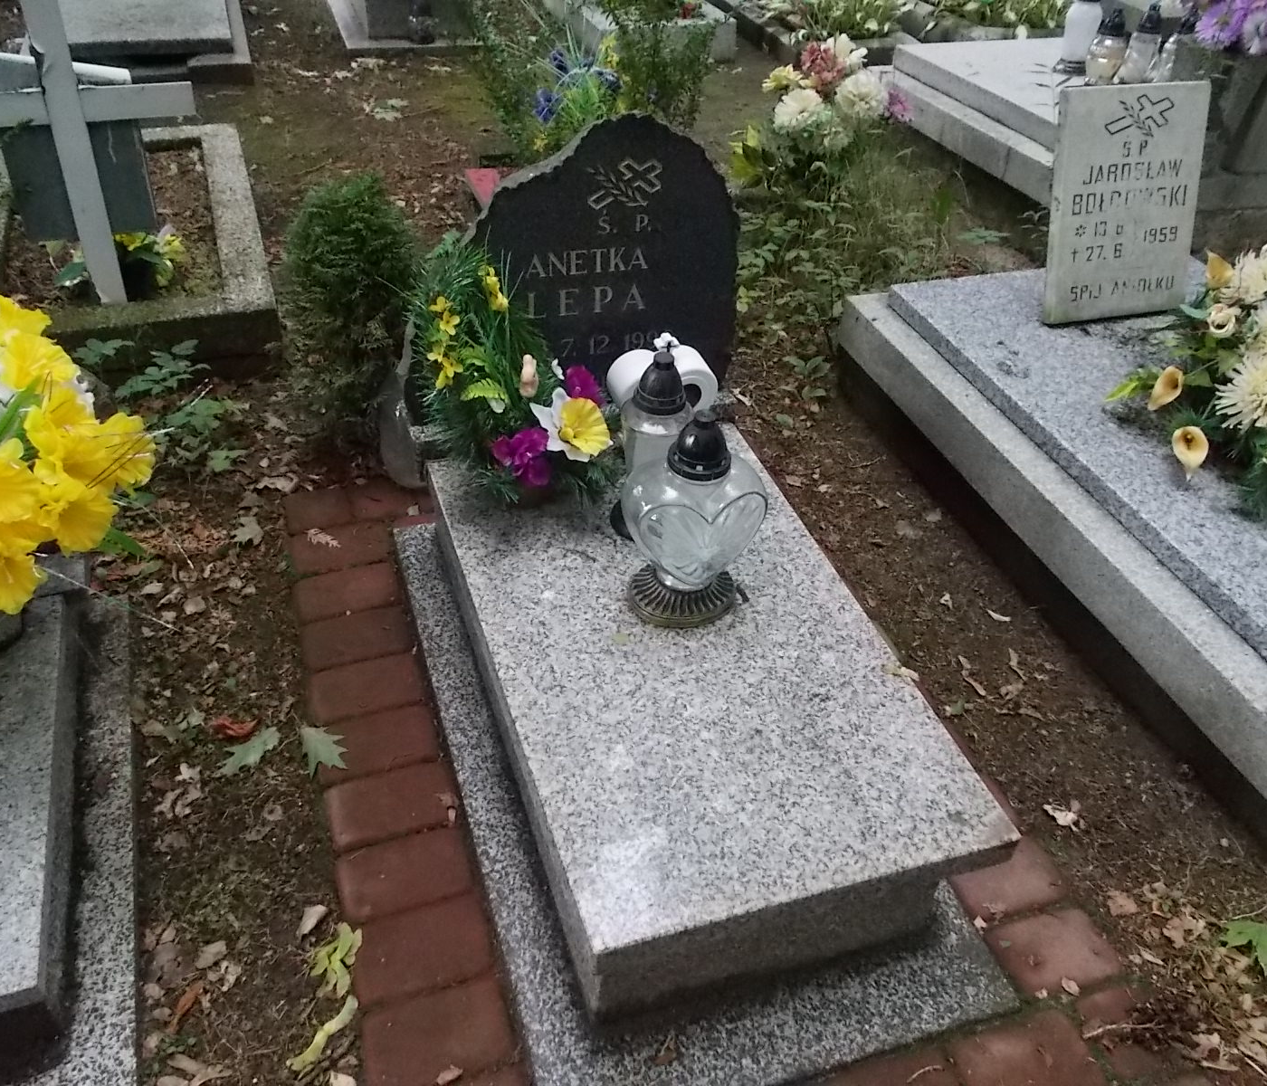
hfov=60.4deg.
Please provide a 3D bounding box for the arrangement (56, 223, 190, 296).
[{"bbox_3d":[-1.160,-0.642,2.449,0.269,0.150,0.188,-9,43,-18],"label":"arrangement"}]

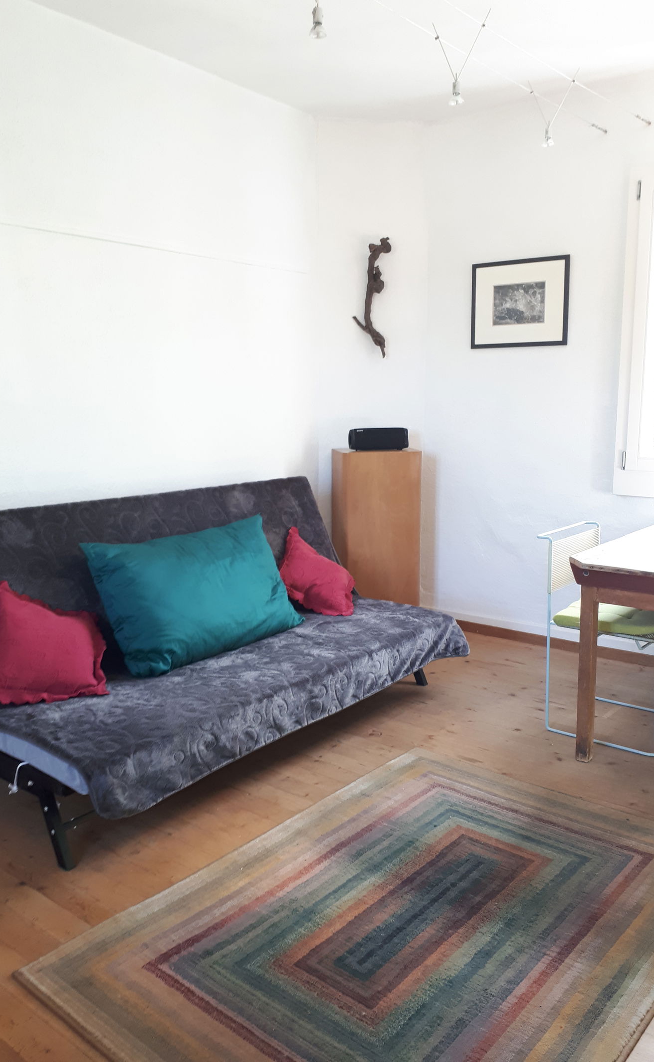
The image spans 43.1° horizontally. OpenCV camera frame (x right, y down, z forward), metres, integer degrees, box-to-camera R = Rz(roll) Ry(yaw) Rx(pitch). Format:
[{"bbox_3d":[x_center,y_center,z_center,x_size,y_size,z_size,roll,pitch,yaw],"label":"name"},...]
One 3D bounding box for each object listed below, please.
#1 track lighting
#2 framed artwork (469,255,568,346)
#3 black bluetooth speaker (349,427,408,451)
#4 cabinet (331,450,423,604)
[{"bbox_3d":[-0.025,-1.438,2.338,0.051,0.092,0.051,0,9,0],"label":"track lighting"},{"bbox_3d":[0.990,-1.166,4.259,0.536,0.436,0.022,7,11,38],"label":"framed artwork"},{"bbox_3d":[0.275,-0.484,4.414,0.304,0.115,0.115,-3,9,-18],"label":"black bluetooth speaker"},{"bbox_3d":[0.263,0.087,4.502,0.414,1.040,0.337,-2,9,-9],"label":"cabinet"}]

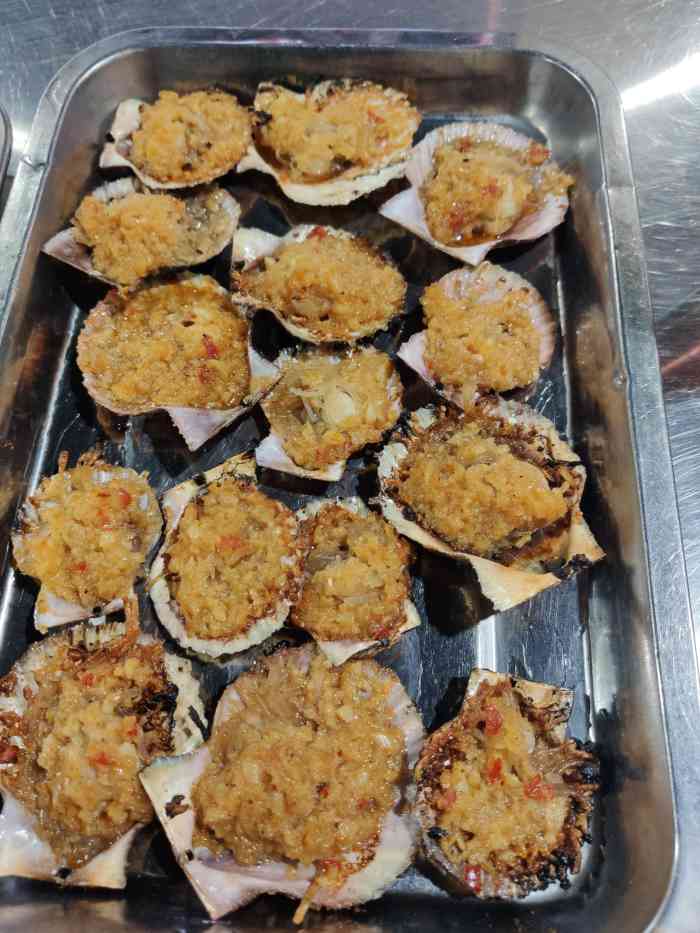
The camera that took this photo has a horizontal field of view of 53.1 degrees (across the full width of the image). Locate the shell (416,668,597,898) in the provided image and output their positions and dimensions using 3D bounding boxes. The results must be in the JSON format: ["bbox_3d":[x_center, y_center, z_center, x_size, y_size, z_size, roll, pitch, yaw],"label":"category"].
[{"bbox_3d":[0.059,0.121,0.272,0.068,0.029,0.078,10,68,6],"label":"shell"}]

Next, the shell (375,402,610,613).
[{"bbox_3d":[0.057,0.012,0.299,0.074,0.033,0.098,-40,73,-13],"label":"shell"}]

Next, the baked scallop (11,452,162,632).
[{"bbox_3d":[-0.112,0.032,0.304,0.062,0.024,0.068,-8,66,-2],"label":"baked scallop"}]

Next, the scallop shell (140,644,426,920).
[{"bbox_3d":[-0.017,0.117,0.261,0.095,0.029,0.084,-32,69,-12],"label":"scallop shell"}]

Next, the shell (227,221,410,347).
[{"bbox_3d":[-0.015,-0.092,0.365,0.088,0.028,0.074,-2,67,1],"label":"shell"}]

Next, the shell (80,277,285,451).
[{"bbox_3d":[-0.083,-0.052,0.339,0.078,0.027,0.093,-37,70,-13],"label":"shell"}]

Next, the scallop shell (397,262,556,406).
[{"bbox_3d":[0.060,-0.058,0.329,0.065,0.027,0.072,26,71,11],"label":"scallop shell"}]

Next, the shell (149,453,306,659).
[{"bbox_3d":[-0.050,0.041,0.298,0.064,0.025,0.073,-21,67,-7],"label":"shell"}]

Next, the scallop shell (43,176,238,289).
[{"bbox_3d":[-0.107,-0.123,0.371,0.076,0.027,0.078,34,71,15],"label":"scallop shell"}]

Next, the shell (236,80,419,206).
[{"bbox_3d":[-0.010,-0.170,0.373,0.088,0.030,0.072,6,69,4],"label":"shell"}]

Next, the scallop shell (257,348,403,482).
[{"bbox_3d":[-0.009,-0.024,0.337,0.065,0.027,0.070,12,68,7],"label":"scallop shell"}]

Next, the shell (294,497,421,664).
[{"bbox_3d":[0.000,0.046,0.289,0.049,0.028,0.065,-10,69,-3],"label":"shell"}]

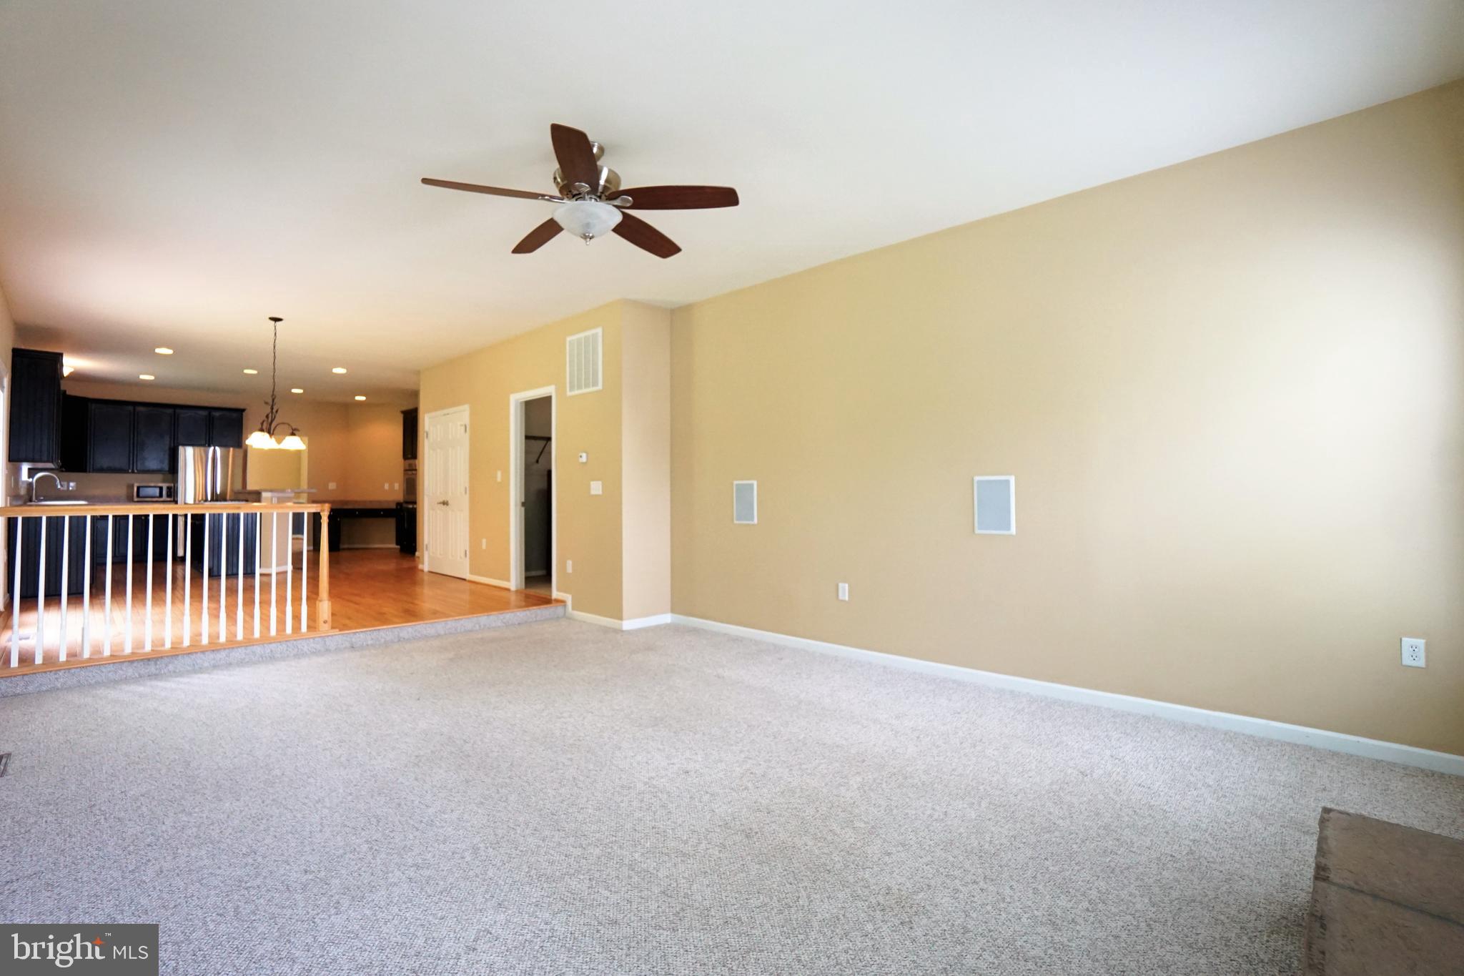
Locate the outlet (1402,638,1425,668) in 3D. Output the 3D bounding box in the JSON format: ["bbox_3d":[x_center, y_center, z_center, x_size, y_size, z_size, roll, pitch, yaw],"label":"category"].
[{"bbox_3d":[2.914,0.706,2.607,0.070,0.115,0.010,-1,-1,41],"label":"outlet"}]

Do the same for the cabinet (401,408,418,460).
[{"bbox_3d":[-5.054,-0.863,10.083,0.630,0.830,0.580,-1,-1,41],"label":"cabinet"}]

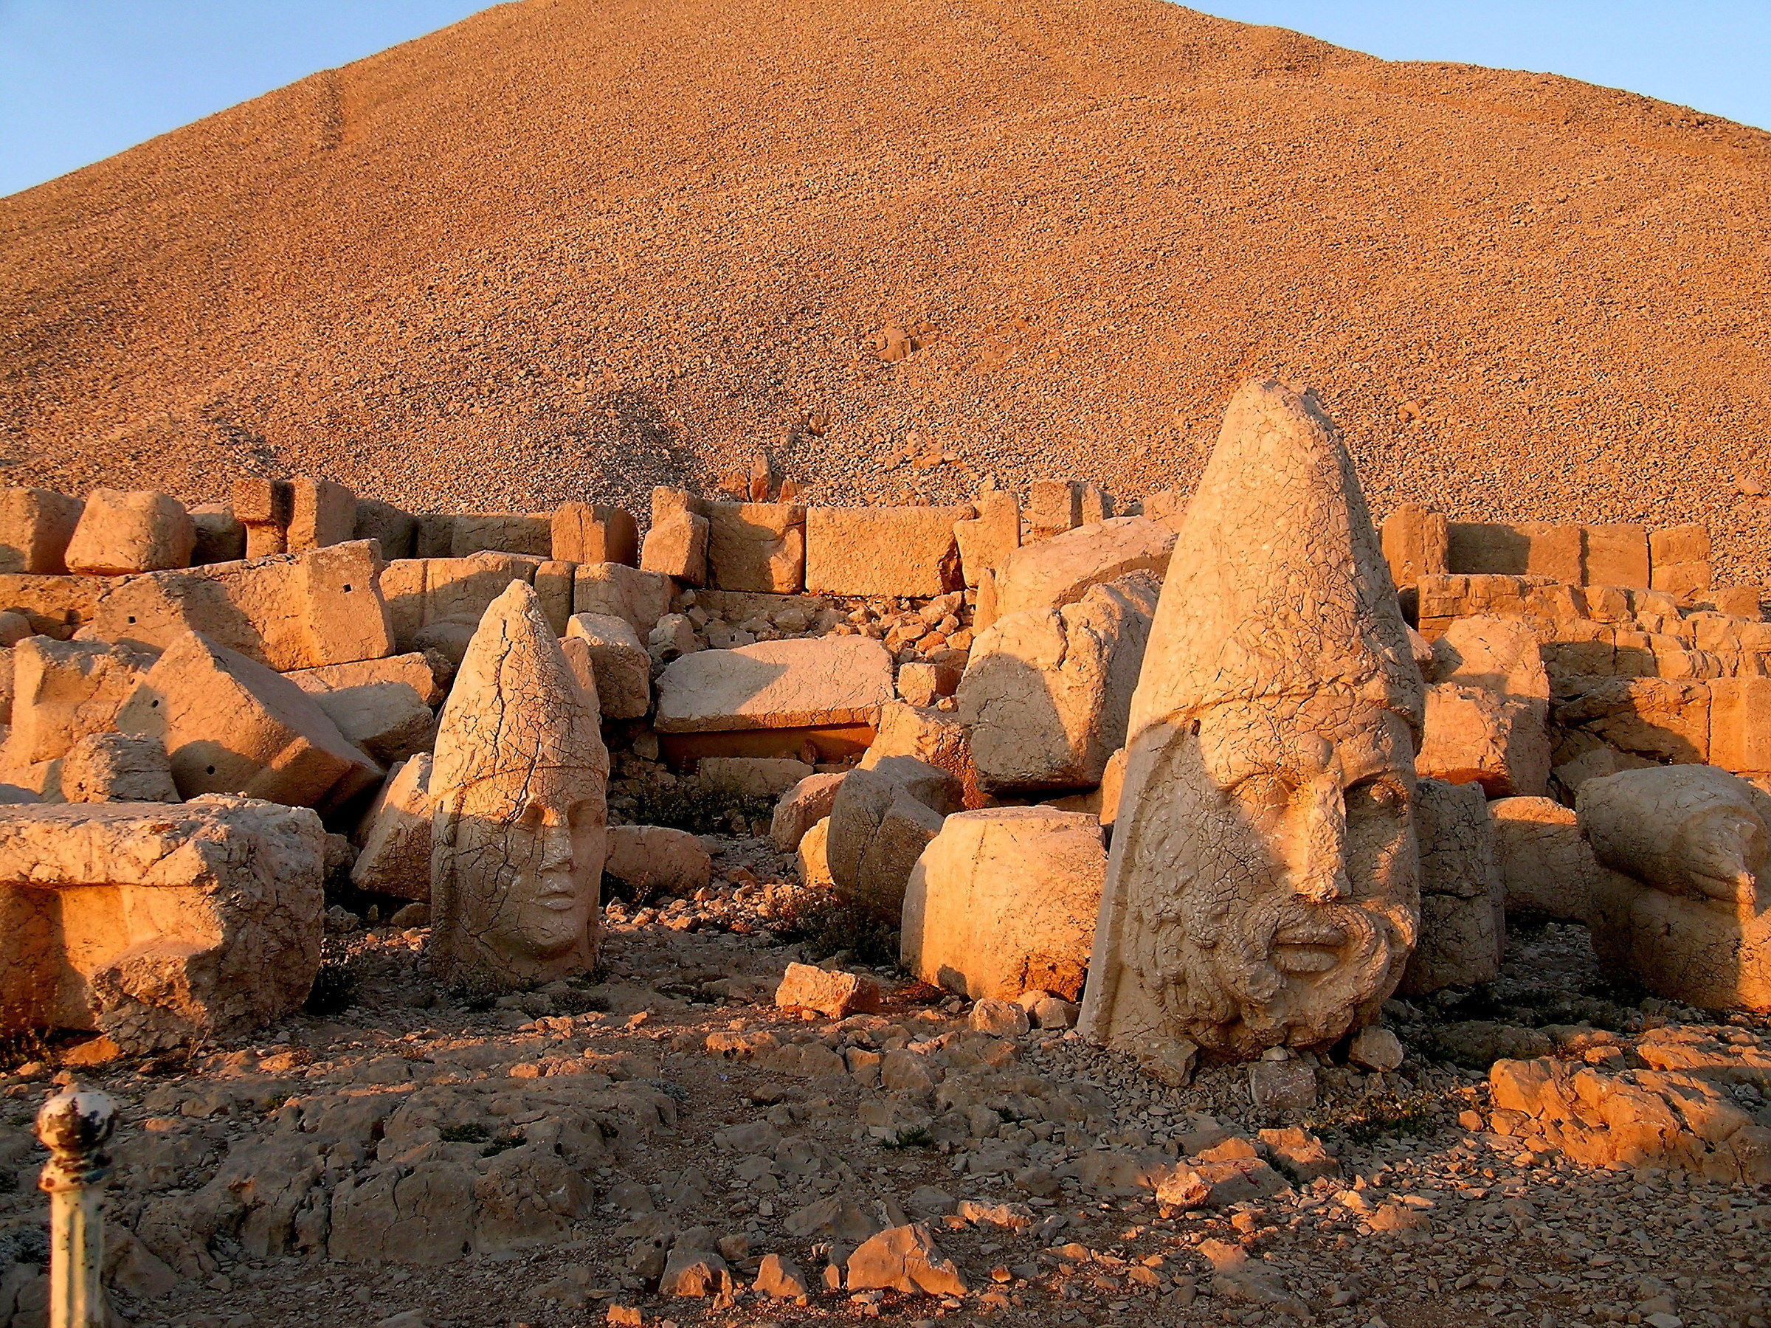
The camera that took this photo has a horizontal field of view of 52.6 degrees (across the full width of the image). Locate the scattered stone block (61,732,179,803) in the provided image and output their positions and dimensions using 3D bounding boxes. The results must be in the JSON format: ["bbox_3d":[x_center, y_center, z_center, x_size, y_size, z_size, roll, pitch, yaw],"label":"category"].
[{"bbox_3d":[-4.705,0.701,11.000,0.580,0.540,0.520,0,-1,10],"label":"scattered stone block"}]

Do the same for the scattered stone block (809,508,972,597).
[{"bbox_3d":[0.018,-0.939,15.100,1.380,0.770,0.550,0,-1,0],"label":"scattered stone block"}]

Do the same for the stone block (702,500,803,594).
[{"bbox_3d":[-1.229,-1.106,17.000,0.950,0.860,0.800,0,-2,0],"label":"stone block"}]

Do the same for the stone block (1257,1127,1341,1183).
[{"bbox_3d":[1.349,1.603,5.850,0.250,0.150,0.180,0,-2,10],"label":"stone block"}]

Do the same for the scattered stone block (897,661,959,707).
[{"bbox_3d":[0.324,0.139,13.300,0.340,0.310,0.380,0,-1,30],"label":"scattered stone block"}]

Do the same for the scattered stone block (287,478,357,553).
[{"bbox_3d":[-5.038,-1.317,16.000,0.360,0.700,0.620,0,-1,15],"label":"scattered stone block"}]

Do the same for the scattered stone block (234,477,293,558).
[{"bbox_3d":[-5.545,-1.317,16.000,0.420,0.720,0.500,0,-1,14],"label":"scattered stone block"}]

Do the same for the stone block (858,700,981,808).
[{"bbox_3d":[0.262,0.652,12.600,0.780,0.750,0.700,0,-2,15],"label":"stone block"}]

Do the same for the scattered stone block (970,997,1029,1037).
[{"bbox_3d":[0.533,1.667,8.450,0.280,0.165,0.220,0,-2,0],"label":"scattered stone block"}]

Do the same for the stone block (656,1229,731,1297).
[{"bbox_3d":[-0.506,1.608,4.800,0.175,0.140,0.150,0,-1,10],"label":"stone block"}]

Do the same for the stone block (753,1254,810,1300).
[{"bbox_3d":[-0.272,1.595,4.660,0.140,0.120,0.120,0,-1,0],"label":"stone block"}]

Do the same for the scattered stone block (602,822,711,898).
[{"bbox_3d":[-1.615,1.365,12.400,0.800,0.480,0.500,0,-2,0],"label":"scattered stone block"}]

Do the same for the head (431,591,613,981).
[{"bbox_3d":[-1.985,0.667,9.750,0.800,2.200,0.840,1,-1,-38],"label":"head"}]

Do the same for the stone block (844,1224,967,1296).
[{"bbox_3d":[0.053,1.570,4.720,0.310,0.185,0.220,0,-1,0],"label":"stone block"}]

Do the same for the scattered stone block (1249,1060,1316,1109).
[{"bbox_3d":[1.528,1.617,6.900,0.260,0.165,0.200,0,-2,0],"label":"scattered stone block"}]

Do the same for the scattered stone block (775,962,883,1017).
[{"bbox_3d":[-0.266,1.507,8.300,0.450,0.250,0.300,0,-1,-15],"label":"scattered stone block"}]

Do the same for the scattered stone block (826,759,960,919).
[{"bbox_3d":[0.109,1.060,11.200,0.850,0.930,0.800,0,-2,10],"label":"scattered stone block"}]

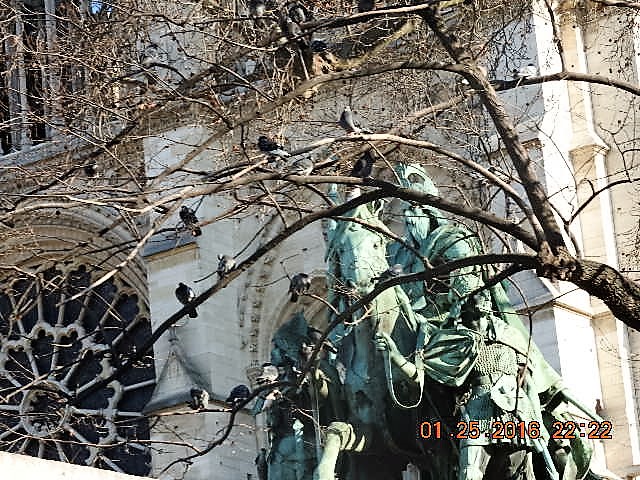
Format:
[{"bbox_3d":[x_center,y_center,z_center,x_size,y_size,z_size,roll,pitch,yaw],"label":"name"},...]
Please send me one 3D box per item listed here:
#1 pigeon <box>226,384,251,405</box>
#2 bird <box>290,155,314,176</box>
[{"bbox_3d":[-0.610,1.153,27.500,0.250,0.180,0.130,-8,-13,15],"label":"pigeon"},{"bbox_3d":[-0.138,-0.558,27.500,0.260,0.180,0.130,-9,-14,19],"label":"bird"}]

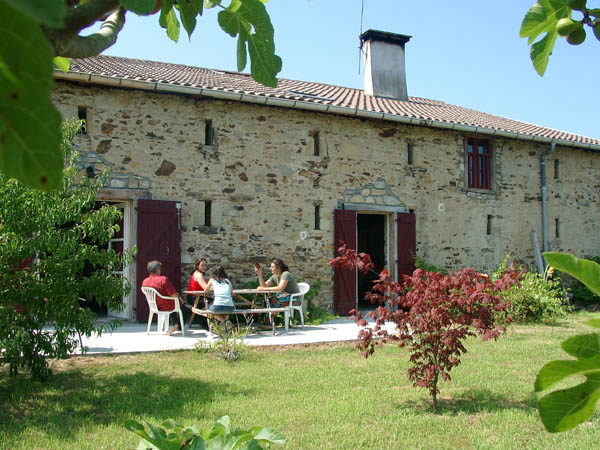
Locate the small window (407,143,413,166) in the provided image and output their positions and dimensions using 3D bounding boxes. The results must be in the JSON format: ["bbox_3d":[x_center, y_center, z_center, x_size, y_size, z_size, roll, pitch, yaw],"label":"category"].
[{"bbox_3d":[2.806,-1.798,14.990,0.138,0.559,0.100,2,-5,-26],"label":"small window"}]

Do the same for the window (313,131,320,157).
[{"bbox_3d":[0.393,-1.897,13.798,0.133,0.593,0.100,2,-5,-26],"label":"window"}]

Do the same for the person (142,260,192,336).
[{"bbox_3d":[-2.285,1.245,10.074,0.792,1.238,0.495,2,-5,-28],"label":"person"}]

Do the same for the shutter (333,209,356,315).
[{"bbox_3d":[1.056,0.869,13.805,0.592,2.443,0.050,2,-5,-26],"label":"shutter"}]

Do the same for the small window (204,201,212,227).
[{"bbox_3d":[-1.836,-0.225,11.837,0.150,0.506,0.120,2,-5,-26],"label":"small window"}]

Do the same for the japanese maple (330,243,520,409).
[{"bbox_3d":[1.143,0.925,5.368,1.680,1.480,1.400,0,-4,0],"label":"japanese maple"}]

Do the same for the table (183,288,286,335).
[{"bbox_3d":[-1.220,1.531,10.510,1.655,0.732,1.608,2,-5,-24],"label":"table"}]

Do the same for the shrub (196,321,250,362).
[{"bbox_3d":[-0.963,1.466,7.416,0.660,0.530,0.600,0,-4,0],"label":"shrub"}]

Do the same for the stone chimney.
[{"bbox_3d":[2.609,-4.713,17.784,1.531,1.967,0.680,2,-5,-26],"label":"stone chimney"}]

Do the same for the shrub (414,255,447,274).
[{"bbox_3d":[3.256,1.448,14.590,0.941,1.238,0.594,2,-5,-26],"label":"shrub"}]

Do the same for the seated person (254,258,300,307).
[{"bbox_3d":[-0.427,1.298,10.938,0.792,1.257,0.495,2,-5,-27],"label":"seated person"}]

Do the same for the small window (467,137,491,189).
[{"bbox_3d":[4.616,-1.548,15.189,0.748,1.268,0.120,2,-5,-26],"label":"small window"}]

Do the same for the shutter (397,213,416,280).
[{"bbox_3d":[2.525,0.885,13.798,0.528,2.308,0.060,2,-5,-26],"label":"shutter"}]

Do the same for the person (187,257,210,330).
[{"bbox_3d":[-1.750,1.197,10.300,0.720,1.260,0.480,-2,-5,28],"label":"person"}]

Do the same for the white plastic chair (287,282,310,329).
[{"bbox_3d":[-0.140,1.444,10.500,0.560,0.810,0.560,4,-6,-40],"label":"white plastic chair"}]

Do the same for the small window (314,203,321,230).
[{"bbox_3d":[0.397,-0.171,13.674,0.137,0.566,0.100,2,-5,-26],"label":"small window"}]

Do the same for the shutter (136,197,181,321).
[{"bbox_3d":[-2.839,0.723,11.879,0.883,2.424,0.050,2,-5,-26],"label":"shutter"}]

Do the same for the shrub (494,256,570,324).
[{"bbox_3d":[4.863,1.346,12.300,1.600,1.360,1.350,0,-4,0],"label":"shrub"}]

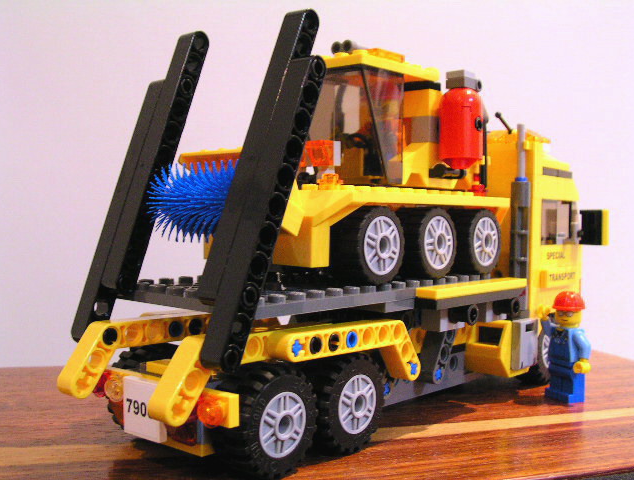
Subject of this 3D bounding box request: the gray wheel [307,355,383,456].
[{"bbox_3d":[0.007,0.049,0.245,0.014,0.030,0.030,4,4,42],"label":"gray wheel"}]

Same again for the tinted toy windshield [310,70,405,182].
[{"bbox_3d":[0.010,-0.039,0.279,0.032,0.038,0.024,4,4,41],"label":"tinted toy windshield"}]

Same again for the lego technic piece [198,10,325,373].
[{"bbox_3d":[-0.014,-0.017,0.211,0.016,0.104,0.008,4,-18,42],"label":"lego technic piece"}]

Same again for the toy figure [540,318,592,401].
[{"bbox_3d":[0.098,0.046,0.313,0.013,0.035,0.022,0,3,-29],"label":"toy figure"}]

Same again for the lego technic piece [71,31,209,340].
[{"bbox_3d":[-0.056,-0.020,0.256,0.016,0.104,0.008,4,-16,42],"label":"lego technic piece"}]

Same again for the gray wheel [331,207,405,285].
[{"bbox_3d":[0.015,0.001,0.248,0.014,0.024,0.024,4,4,41],"label":"gray wheel"}]

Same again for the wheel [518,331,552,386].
[{"bbox_3d":[0.094,0.047,0.342,0.014,0.030,0.030,4,4,42],"label":"wheel"}]

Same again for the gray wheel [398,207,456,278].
[{"bbox_3d":[0.036,0.001,0.272,0.014,0.024,0.024,4,4,41],"label":"gray wheel"}]

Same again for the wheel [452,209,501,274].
[{"bbox_3d":[0.057,0.000,0.296,0.014,0.024,0.024,4,4,41],"label":"wheel"}]

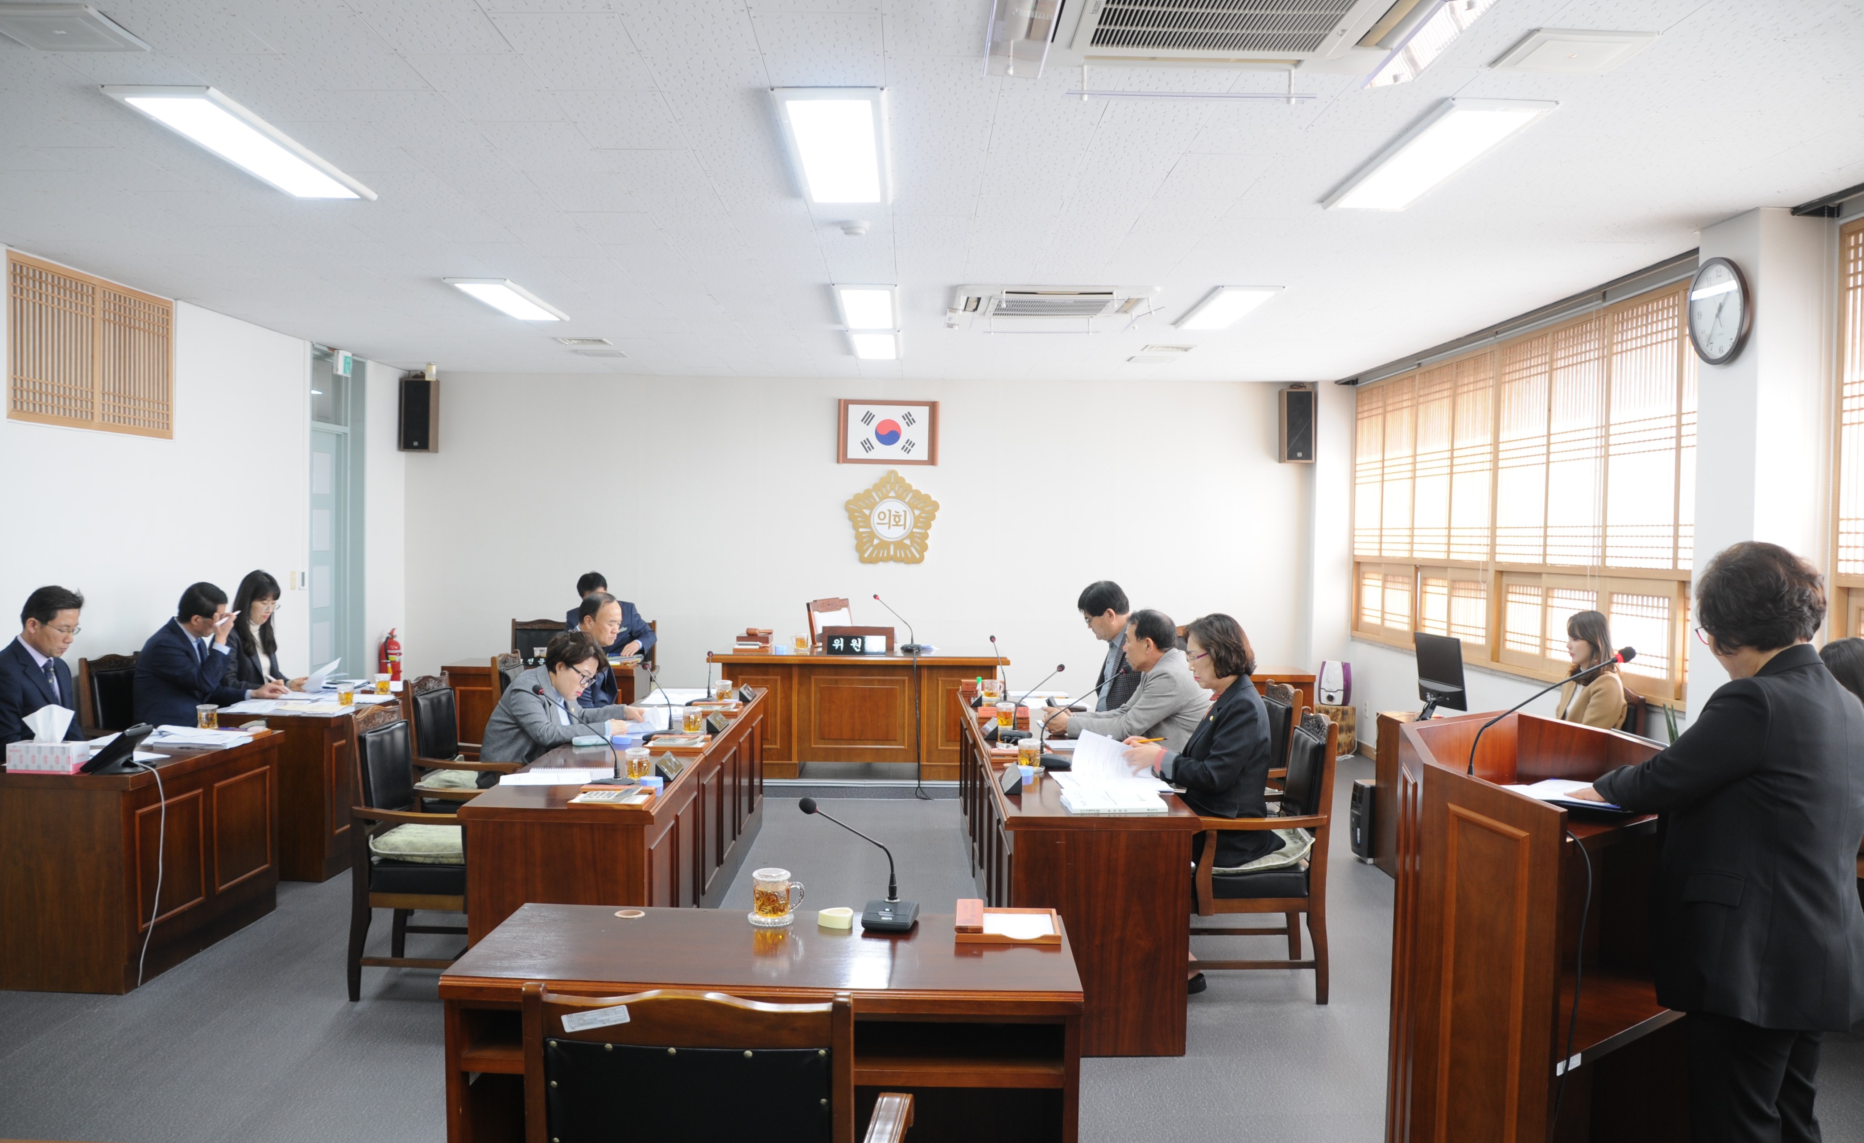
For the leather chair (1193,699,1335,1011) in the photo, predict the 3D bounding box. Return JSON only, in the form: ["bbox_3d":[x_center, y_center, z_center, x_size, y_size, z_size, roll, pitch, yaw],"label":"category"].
[{"bbox_3d":[1.052,0.971,4.952,0.600,0.955,0.560,1,1,3],"label":"leather chair"}]

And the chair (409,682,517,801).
[{"bbox_3d":[-1.785,0.909,5.769,0.600,0.955,0.560,1,1,-3],"label":"chair"}]

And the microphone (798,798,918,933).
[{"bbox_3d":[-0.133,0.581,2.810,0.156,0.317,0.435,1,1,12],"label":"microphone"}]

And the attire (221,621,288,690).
[{"bbox_3d":[-3.550,0.545,7.311,0.330,0.580,0.410,1,1,30],"label":"attire"}]

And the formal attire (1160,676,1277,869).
[{"bbox_3d":[0.996,0.733,5.010,0.410,0.700,0.440,1,1,-8],"label":"formal attire"}]

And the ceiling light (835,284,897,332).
[{"bbox_3d":[-0.337,-1.393,7.491,0.320,0.056,1.200,1,1,-1],"label":"ceiling light"}]

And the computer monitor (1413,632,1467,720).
[{"bbox_3d":[2.304,0.495,6.537,0.190,0.390,0.380,1,1,-12],"label":"computer monitor"}]

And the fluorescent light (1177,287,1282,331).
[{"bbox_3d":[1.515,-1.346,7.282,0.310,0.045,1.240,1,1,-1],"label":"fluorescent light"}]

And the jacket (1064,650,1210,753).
[{"bbox_3d":[0.887,0.613,5.809,0.680,0.580,0.520,1,1,-1],"label":"jacket"}]

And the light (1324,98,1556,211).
[{"bbox_3d":[1.597,-1.314,4.539,0.320,0.056,1.190,1,1,-1],"label":"light"}]

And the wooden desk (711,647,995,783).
[{"bbox_3d":[-0.452,0.891,8.823,1.830,0.745,0.740,1,1,-1],"label":"wooden desk"}]

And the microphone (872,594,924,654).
[{"bbox_3d":[-0.186,0.319,8.549,0.273,0.341,0.307,0,2,-28],"label":"microphone"}]

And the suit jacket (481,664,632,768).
[{"bbox_3d":[-1.546,0.604,5.765,0.580,0.460,0.480,1,1,-4],"label":"suit jacket"}]

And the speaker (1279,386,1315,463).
[{"bbox_3d":[2.677,-1.052,10.227,0.220,0.535,0.220,1,1,-1],"label":"speaker"}]

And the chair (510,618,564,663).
[{"bbox_3d":[-2.801,0.842,9.808,0.570,0.980,0.570,1,1,-1],"label":"chair"}]

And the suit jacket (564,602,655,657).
[{"bbox_3d":[-2.120,0.498,9.135,0.570,0.590,0.460,1,1,-4],"label":"suit jacket"}]

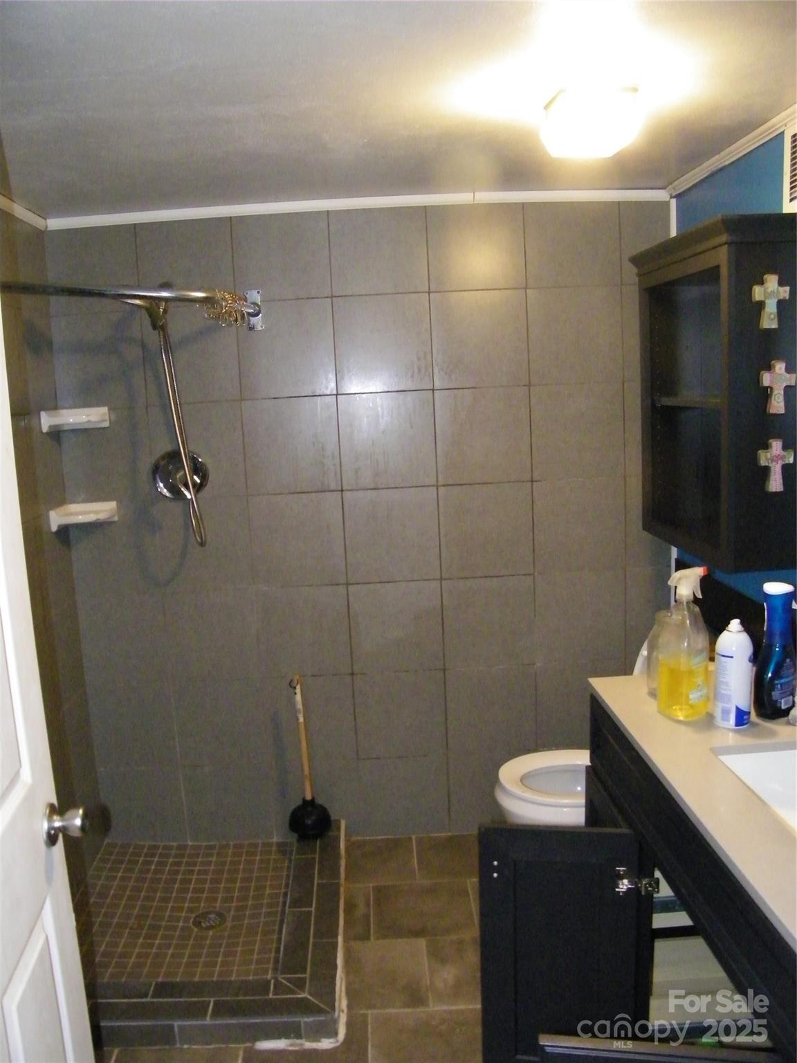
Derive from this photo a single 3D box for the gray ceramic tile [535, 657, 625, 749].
[{"bbox_3d":[0.615,0.582,2.899,0.303,0.303,0.012,-3,8,0],"label":"gray ceramic tile"}]

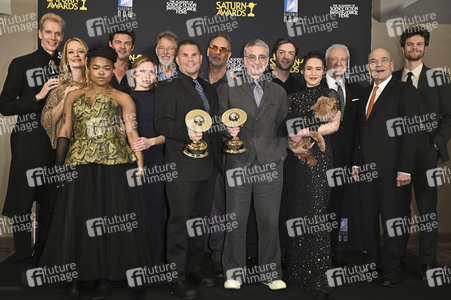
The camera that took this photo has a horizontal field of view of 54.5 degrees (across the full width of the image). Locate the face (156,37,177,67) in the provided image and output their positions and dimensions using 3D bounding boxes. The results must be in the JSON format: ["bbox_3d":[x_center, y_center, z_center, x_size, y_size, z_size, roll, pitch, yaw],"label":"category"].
[{"bbox_3d":[-0.471,-0.787,3.500,0.160,0.240,0.170,1,3,-5],"label":"face"}]

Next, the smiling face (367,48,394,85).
[{"bbox_3d":[1.083,-0.583,3.060,0.180,0.250,0.210,2,4,17],"label":"smiling face"}]

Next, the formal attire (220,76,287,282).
[{"bbox_3d":[0.203,0.214,3.120,0.490,1.480,0.320,1,3,-2],"label":"formal attire"}]

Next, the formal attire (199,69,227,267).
[{"bbox_3d":[-0.078,0.144,3.420,0.480,1.530,0.300,1,3,-3],"label":"formal attire"}]

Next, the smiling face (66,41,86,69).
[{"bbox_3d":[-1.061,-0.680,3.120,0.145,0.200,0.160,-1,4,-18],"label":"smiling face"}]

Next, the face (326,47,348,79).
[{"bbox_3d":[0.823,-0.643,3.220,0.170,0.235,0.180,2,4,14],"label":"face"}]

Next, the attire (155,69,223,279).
[{"bbox_3d":[-0.252,0.180,2.980,0.470,1.380,0.330,0,4,-14],"label":"attire"}]

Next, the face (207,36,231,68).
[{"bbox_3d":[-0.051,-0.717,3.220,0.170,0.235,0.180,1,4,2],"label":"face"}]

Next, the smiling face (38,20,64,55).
[{"bbox_3d":[-1.303,-0.842,3.280,0.175,0.240,0.160,12,0,-29],"label":"smiling face"}]

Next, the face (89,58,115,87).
[{"bbox_3d":[-0.798,-0.505,2.820,0.165,0.200,0.150,3,3,-16],"label":"face"}]

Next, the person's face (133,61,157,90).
[{"bbox_3d":[-0.592,-0.544,3.200,0.170,0.215,0.160,0,3,-24],"label":"person's face"}]

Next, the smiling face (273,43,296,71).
[{"bbox_3d":[0.465,-0.736,3.450,0.180,0.220,0.170,6,2,5],"label":"smiling face"}]

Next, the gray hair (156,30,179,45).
[{"bbox_3d":[-0.470,-0.895,3.550,0.180,0.145,0.200,3,5,-8],"label":"gray hair"}]

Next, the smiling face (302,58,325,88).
[{"bbox_3d":[0.599,-0.534,2.980,0.155,0.200,0.150,3,6,11],"label":"smiling face"}]

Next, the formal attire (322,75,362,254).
[{"bbox_3d":[0.940,0.135,3.580,0.520,1.500,0.300,1,3,12],"label":"formal attire"}]

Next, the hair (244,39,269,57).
[{"bbox_3d":[0.222,-0.720,3.140,0.178,0.150,0.200,3,7,2],"label":"hair"}]

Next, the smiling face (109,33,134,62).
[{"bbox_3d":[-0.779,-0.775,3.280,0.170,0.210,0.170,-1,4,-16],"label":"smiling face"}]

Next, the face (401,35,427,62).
[{"bbox_3d":[1.424,-0.765,3.300,0.175,0.210,0.155,3,6,25],"label":"face"}]

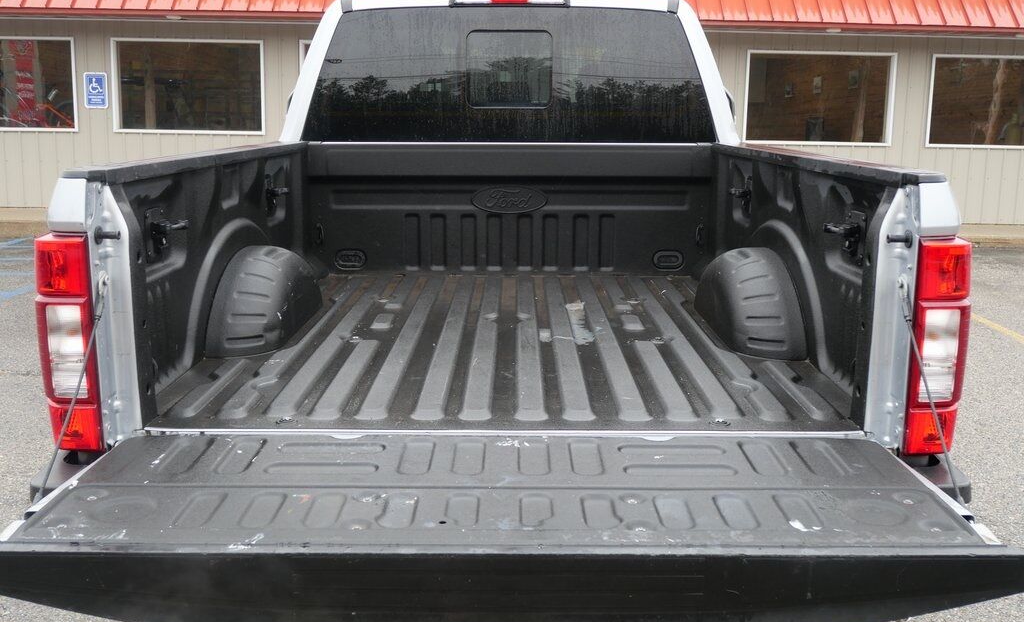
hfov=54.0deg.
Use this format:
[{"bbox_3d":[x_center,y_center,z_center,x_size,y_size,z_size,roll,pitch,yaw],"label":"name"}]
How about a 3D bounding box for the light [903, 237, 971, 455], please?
[{"bbox_3d":[0.869,0.067,2.089,0.130,0.450,0.135,0,11,0],"label":"light"}]

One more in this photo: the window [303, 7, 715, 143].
[{"bbox_3d":[-0.009,-0.983,4.194,1.700,0.585,0.080,0,3,0],"label":"window"}]

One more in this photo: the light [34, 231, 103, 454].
[{"bbox_3d":[-0.911,0.059,2.095,0.130,0.450,0.135,0,11,0],"label":"light"}]

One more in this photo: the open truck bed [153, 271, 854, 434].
[{"bbox_3d":[-0.017,0.008,3.152,1.590,0.130,2.080,0,11,0],"label":"open truck bed"}]

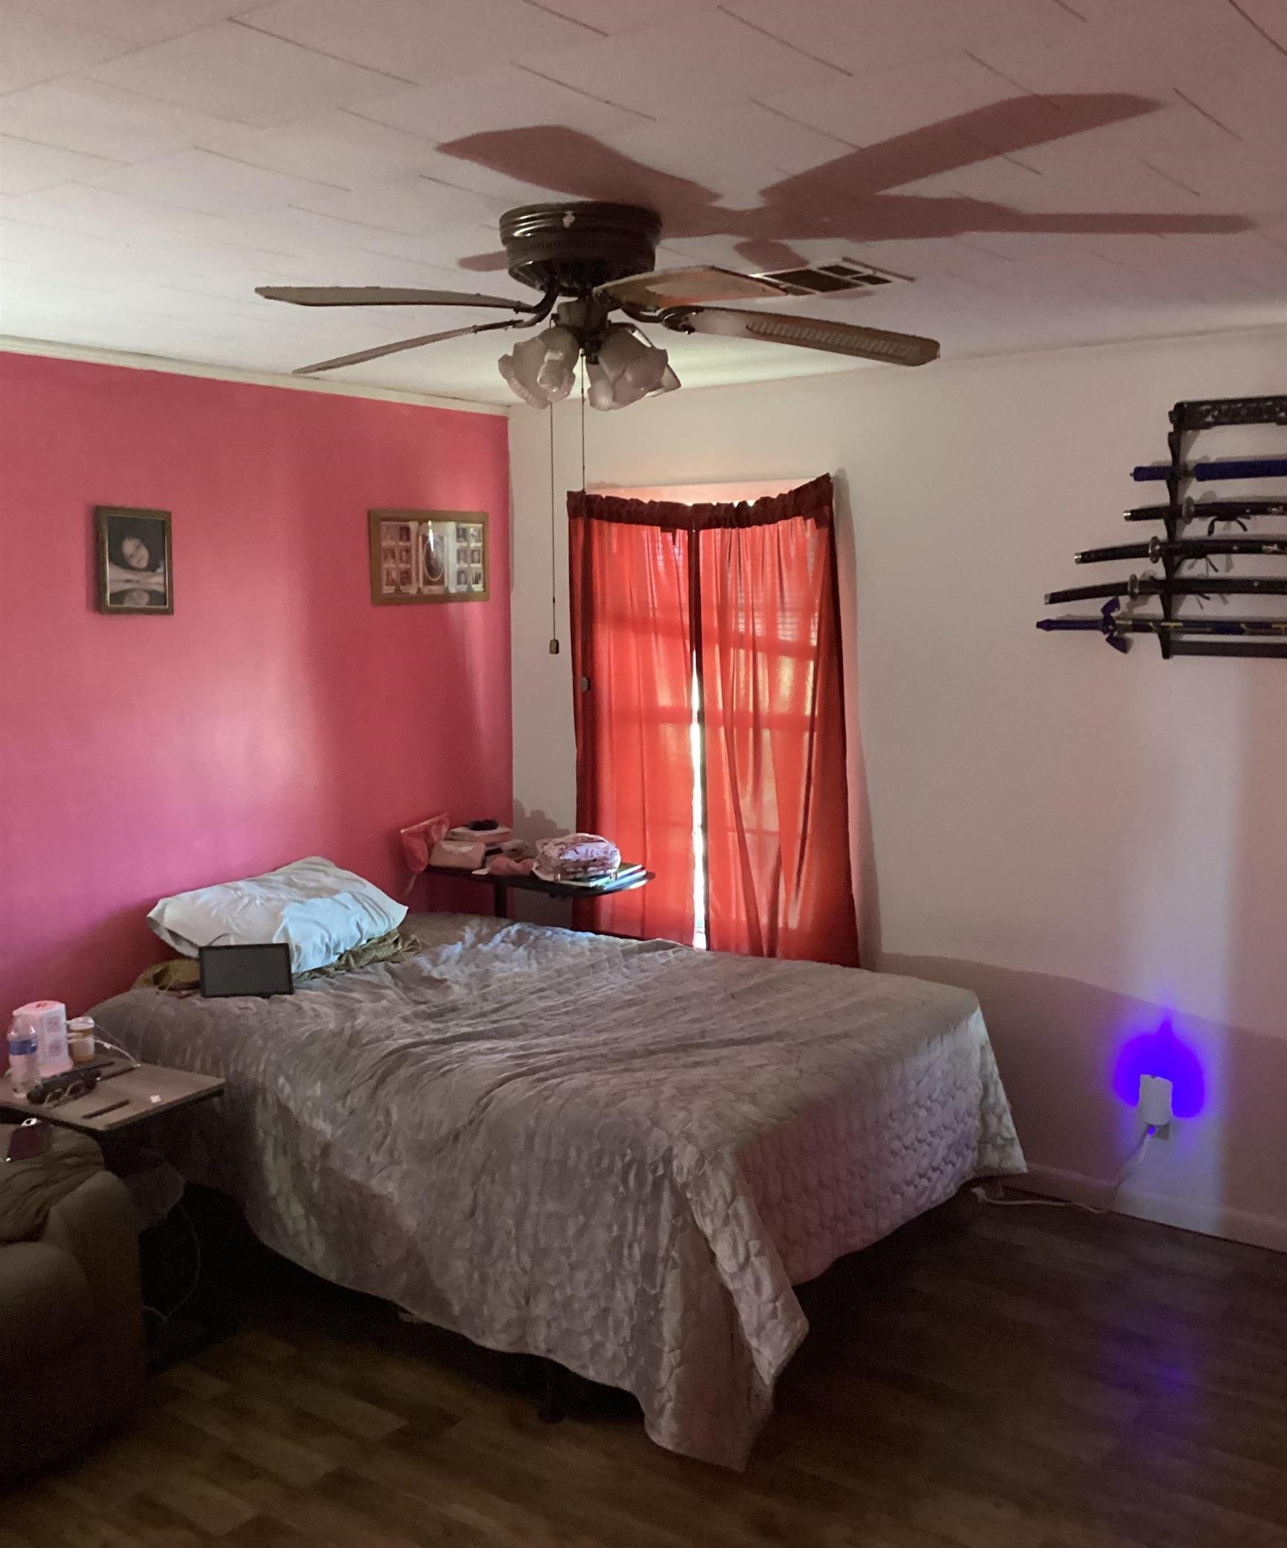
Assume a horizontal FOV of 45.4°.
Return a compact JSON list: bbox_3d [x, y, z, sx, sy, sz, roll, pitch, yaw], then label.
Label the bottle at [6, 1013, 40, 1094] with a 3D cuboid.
[{"bbox_3d":[-1.533,0.691,3.800,0.066,0.200,0.066,5,9,36],"label":"bottle"}]

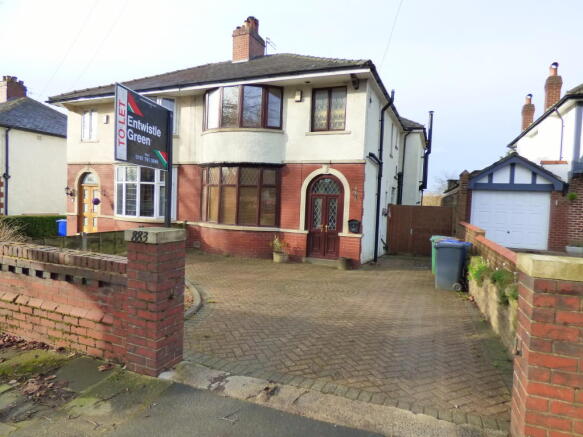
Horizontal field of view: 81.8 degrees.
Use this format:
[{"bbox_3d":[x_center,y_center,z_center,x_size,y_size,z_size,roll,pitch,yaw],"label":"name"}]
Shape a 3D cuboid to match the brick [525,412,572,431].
[{"bbox_3d":[1.486,1.163,1.979,0.215,0.075,0.105,3,4,19],"label":"brick"}]

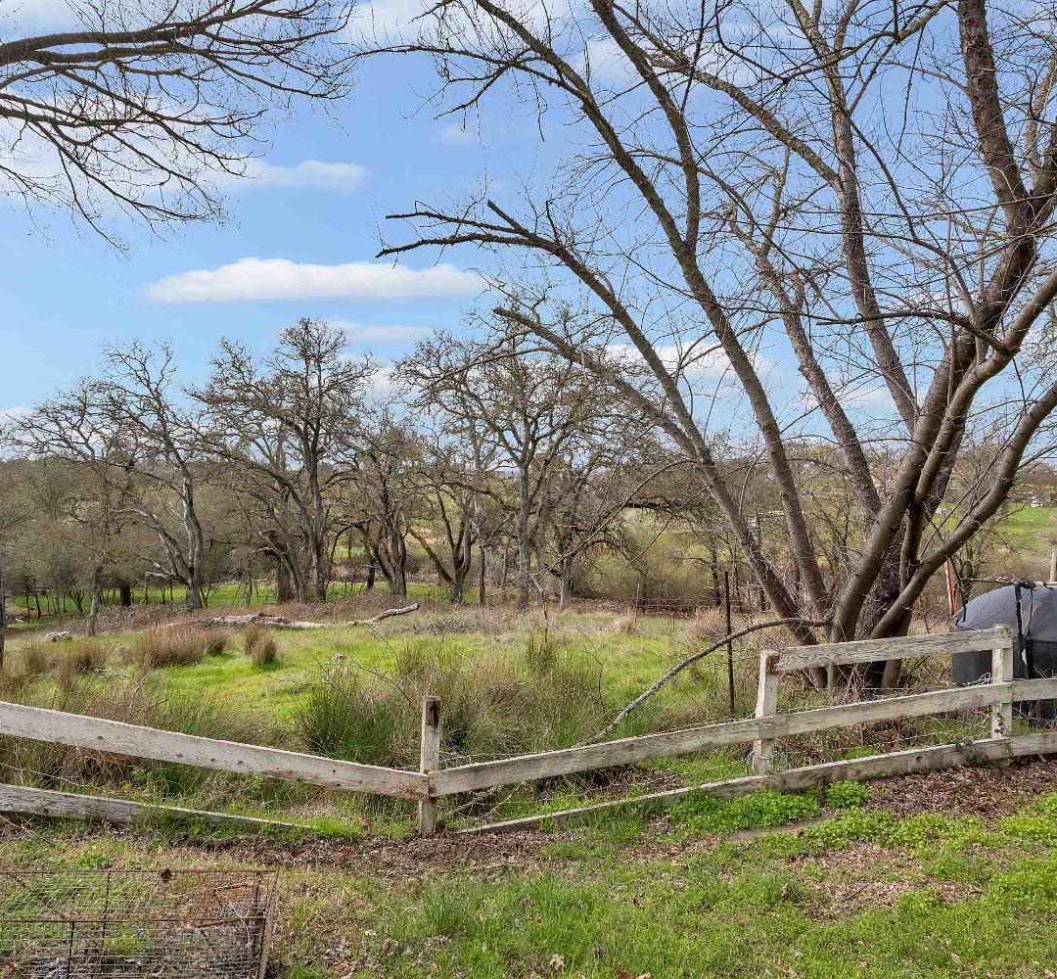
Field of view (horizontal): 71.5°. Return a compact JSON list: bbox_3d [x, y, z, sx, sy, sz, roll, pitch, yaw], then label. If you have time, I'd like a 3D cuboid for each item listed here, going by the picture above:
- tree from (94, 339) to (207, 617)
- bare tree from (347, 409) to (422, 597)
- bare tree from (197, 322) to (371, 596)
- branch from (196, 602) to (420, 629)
[{"bbox_3d":[-13.800,-0.500,27.000,4.300,9.850,4.300,0,0,0],"label":"tree"},{"bbox_3d":[-6.250,0.570,32.000,3.200,8.450,3.300,0,0,0],"label":"bare tree"},{"bbox_3d":[-9.900,-1.170,30.000,7.100,11.600,6.600,0,0,0],"label":"bare tree"},{"bbox_3d":[-5.550,3.170,18.500,5.700,0.650,1.000,0,0,0],"label":"branch"}]

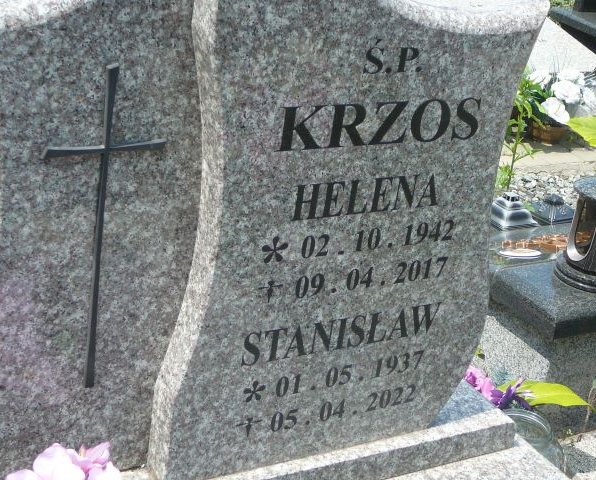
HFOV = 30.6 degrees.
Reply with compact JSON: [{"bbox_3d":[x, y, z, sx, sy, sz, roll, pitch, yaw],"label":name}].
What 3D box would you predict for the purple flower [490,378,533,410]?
[{"bbox_3d":[0.393,0.282,2.000,0.079,0.062,0.070,12,23,12],"label":"purple flower"}]

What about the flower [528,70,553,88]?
[{"bbox_3d":[0.907,-0.599,4.080,0.090,0.072,0.085,11,23,11],"label":"flower"}]

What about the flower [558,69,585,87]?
[{"bbox_3d":[1.028,-0.607,4.100,0.098,0.080,0.085,12,23,12],"label":"flower"}]

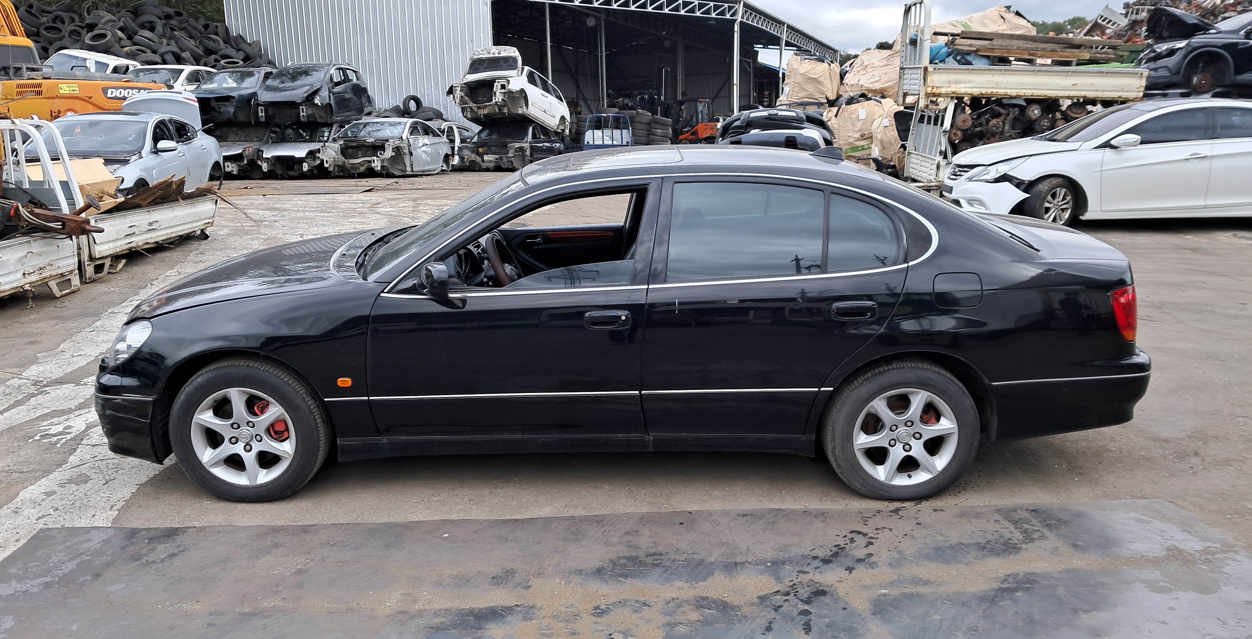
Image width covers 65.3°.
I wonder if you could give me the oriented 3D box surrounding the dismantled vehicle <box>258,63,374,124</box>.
[{"bbox_3d":[-7.126,-5.145,22.306,1.660,1.300,3.800,1,13,4],"label":"dismantled vehicle"}]

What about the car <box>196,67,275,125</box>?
[{"bbox_3d":[-8.877,-5.315,23.086,1.760,1.300,4.400,0,13,3],"label":"car"}]

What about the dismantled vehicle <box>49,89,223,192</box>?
[{"bbox_3d":[-6.951,-2.166,13.294,1.880,1.620,4.800,-2,13,-6],"label":"dismantled vehicle"}]

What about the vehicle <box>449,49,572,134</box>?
[{"bbox_3d":[-2.675,-5.459,24.049,1.750,1.500,4.300,1,0,15],"label":"vehicle"}]

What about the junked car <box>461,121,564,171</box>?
[{"bbox_3d":[-2.623,-4.479,24.311,1.750,1.200,4.250,2,13,10],"label":"junked car"}]

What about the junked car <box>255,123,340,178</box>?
[{"bbox_3d":[-7.121,-3.999,22.364,1.660,1.180,3.800,1,13,5],"label":"junked car"}]

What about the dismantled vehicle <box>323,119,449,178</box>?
[{"bbox_3d":[-5.190,-3.891,21.673,1.820,1.240,4.400,2,13,9],"label":"dismantled vehicle"}]

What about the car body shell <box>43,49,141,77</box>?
[{"bbox_3d":[-12.628,-5.423,22.749,1.800,1.500,4.300,5,13,-3],"label":"car body shell"}]

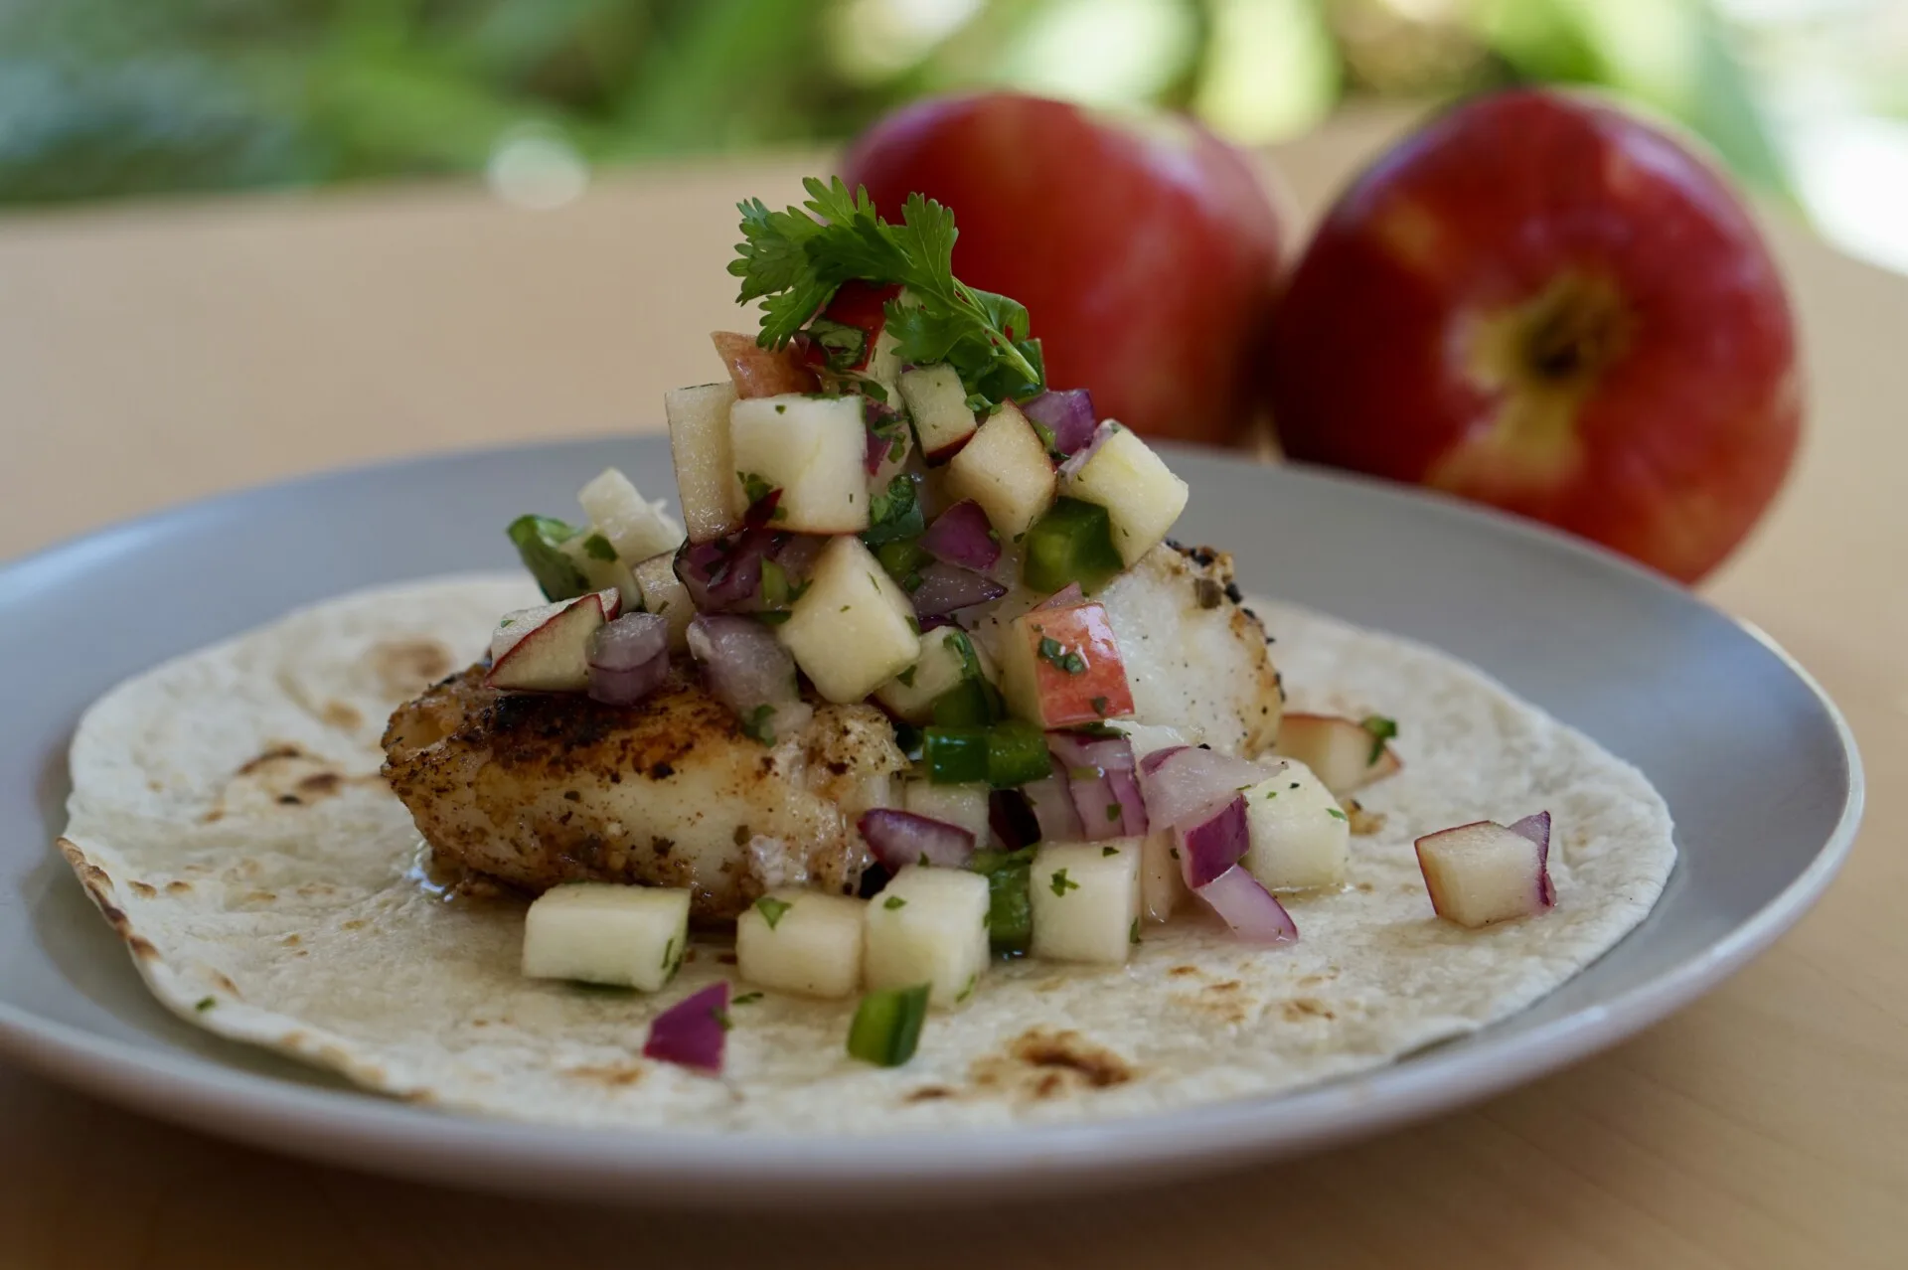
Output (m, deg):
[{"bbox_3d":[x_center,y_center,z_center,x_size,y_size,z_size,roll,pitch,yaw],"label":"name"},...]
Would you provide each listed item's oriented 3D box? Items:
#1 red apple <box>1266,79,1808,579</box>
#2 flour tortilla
[{"bbox_3d":[0.087,-0.041,0.589,0.078,0.078,0.070,2,4,4],"label":"red apple"},{"bbox_3d":[-0.012,0.020,0.502,0.200,0.012,0.200,1,19,0],"label":"flour tortilla"}]

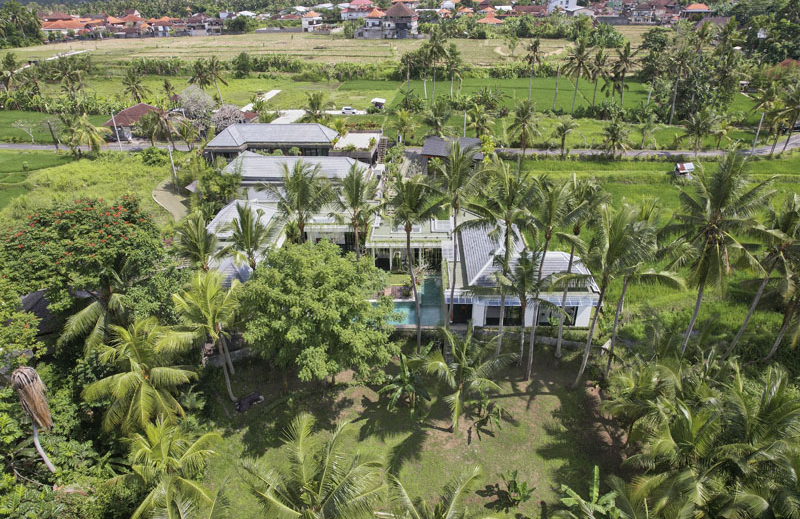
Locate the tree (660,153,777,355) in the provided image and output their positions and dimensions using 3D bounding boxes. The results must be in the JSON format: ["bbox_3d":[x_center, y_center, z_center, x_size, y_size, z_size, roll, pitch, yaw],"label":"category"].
[{"bbox_3d":[24.520,0.420,39.270,9.200,18.980,9.200,0,27,0],"label":"tree"}]

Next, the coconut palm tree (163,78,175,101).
[{"bbox_3d":[-66.810,-48.030,139.280,4.200,7.500,4.200,0,29,0],"label":"coconut palm tree"}]

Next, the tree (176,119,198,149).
[{"bbox_3d":[-42.850,-25.160,98.960,4.650,6.250,4.650,0,27,0],"label":"tree"}]

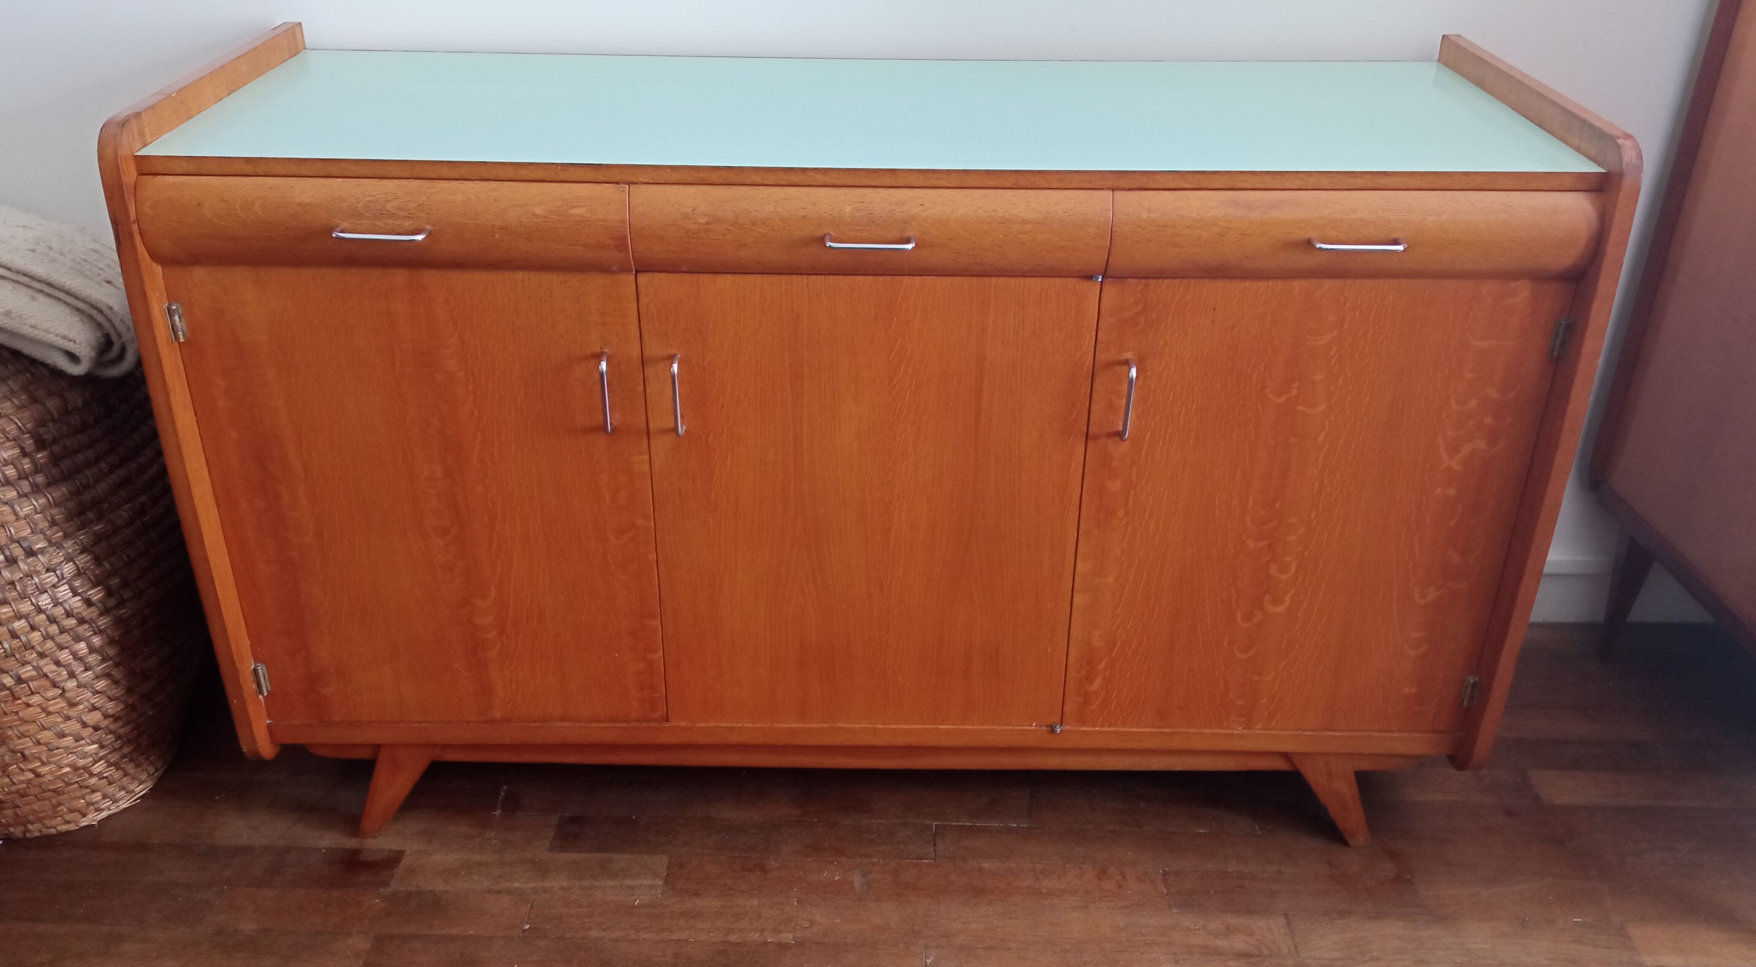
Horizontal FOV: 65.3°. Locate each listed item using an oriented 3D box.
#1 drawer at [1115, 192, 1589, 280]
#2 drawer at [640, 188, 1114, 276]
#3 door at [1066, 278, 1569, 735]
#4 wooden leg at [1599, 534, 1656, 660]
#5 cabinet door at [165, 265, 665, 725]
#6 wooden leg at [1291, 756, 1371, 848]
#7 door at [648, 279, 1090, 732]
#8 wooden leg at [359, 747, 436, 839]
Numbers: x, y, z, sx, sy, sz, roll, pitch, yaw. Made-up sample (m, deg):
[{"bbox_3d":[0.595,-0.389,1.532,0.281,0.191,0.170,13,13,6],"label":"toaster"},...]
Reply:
[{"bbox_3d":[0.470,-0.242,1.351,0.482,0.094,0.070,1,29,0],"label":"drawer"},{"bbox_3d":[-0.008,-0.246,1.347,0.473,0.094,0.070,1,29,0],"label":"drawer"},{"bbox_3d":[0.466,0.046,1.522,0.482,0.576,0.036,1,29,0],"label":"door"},{"bbox_3d":[1.109,0.173,2.034,0.050,0.213,0.054,1,29,0],"label":"wooden leg"},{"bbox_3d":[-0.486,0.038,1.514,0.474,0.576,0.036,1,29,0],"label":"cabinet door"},{"bbox_3d":[0.562,0.384,1.717,0.120,0.143,0.049,1,29,0],"label":"wooden leg"},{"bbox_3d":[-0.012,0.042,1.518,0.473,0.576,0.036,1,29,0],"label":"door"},{"bbox_3d":[-0.595,0.372,1.707,0.113,0.143,0.049,1,29,0],"label":"wooden leg"}]

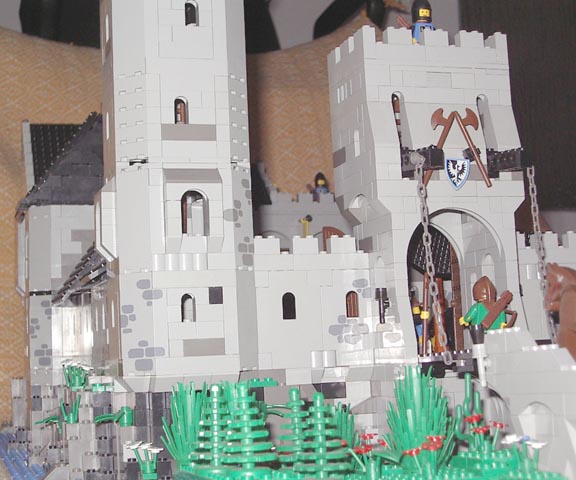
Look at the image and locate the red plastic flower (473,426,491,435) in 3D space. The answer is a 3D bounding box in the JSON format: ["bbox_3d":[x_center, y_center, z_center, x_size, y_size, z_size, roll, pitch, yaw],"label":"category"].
[{"bbox_3d":[0.091,0.089,0.547,0.008,0.004,0.008,-2,-8,0],"label":"red plastic flower"}]

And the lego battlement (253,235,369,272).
[{"bbox_3d":[0.013,0.008,0.701,0.072,0.021,0.008,0,-8,-18],"label":"lego battlement"}]

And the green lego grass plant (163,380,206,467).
[{"bbox_3d":[-0.045,0.084,0.532,0.025,0.039,0.025,-1,-5,-17],"label":"green lego grass plant"}]

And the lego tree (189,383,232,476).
[{"bbox_3d":[-0.031,0.083,0.508,0.024,0.039,0.024,0,-8,-18],"label":"lego tree"}]

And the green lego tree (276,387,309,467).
[{"bbox_3d":[0.004,0.085,0.527,0.024,0.039,0.024,0,-8,-18],"label":"green lego tree"}]

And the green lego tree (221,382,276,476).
[{"bbox_3d":[-0.017,0.080,0.488,0.024,0.039,0.024,-2,-8,0],"label":"green lego tree"}]

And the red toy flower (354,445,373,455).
[{"bbox_3d":[0.035,0.096,0.532,0.008,0.004,0.008,0,-8,-18],"label":"red toy flower"}]

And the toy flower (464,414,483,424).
[{"bbox_3d":[0.088,0.085,0.553,0.008,0.004,0.008,-2,-8,0],"label":"toy flower"}]

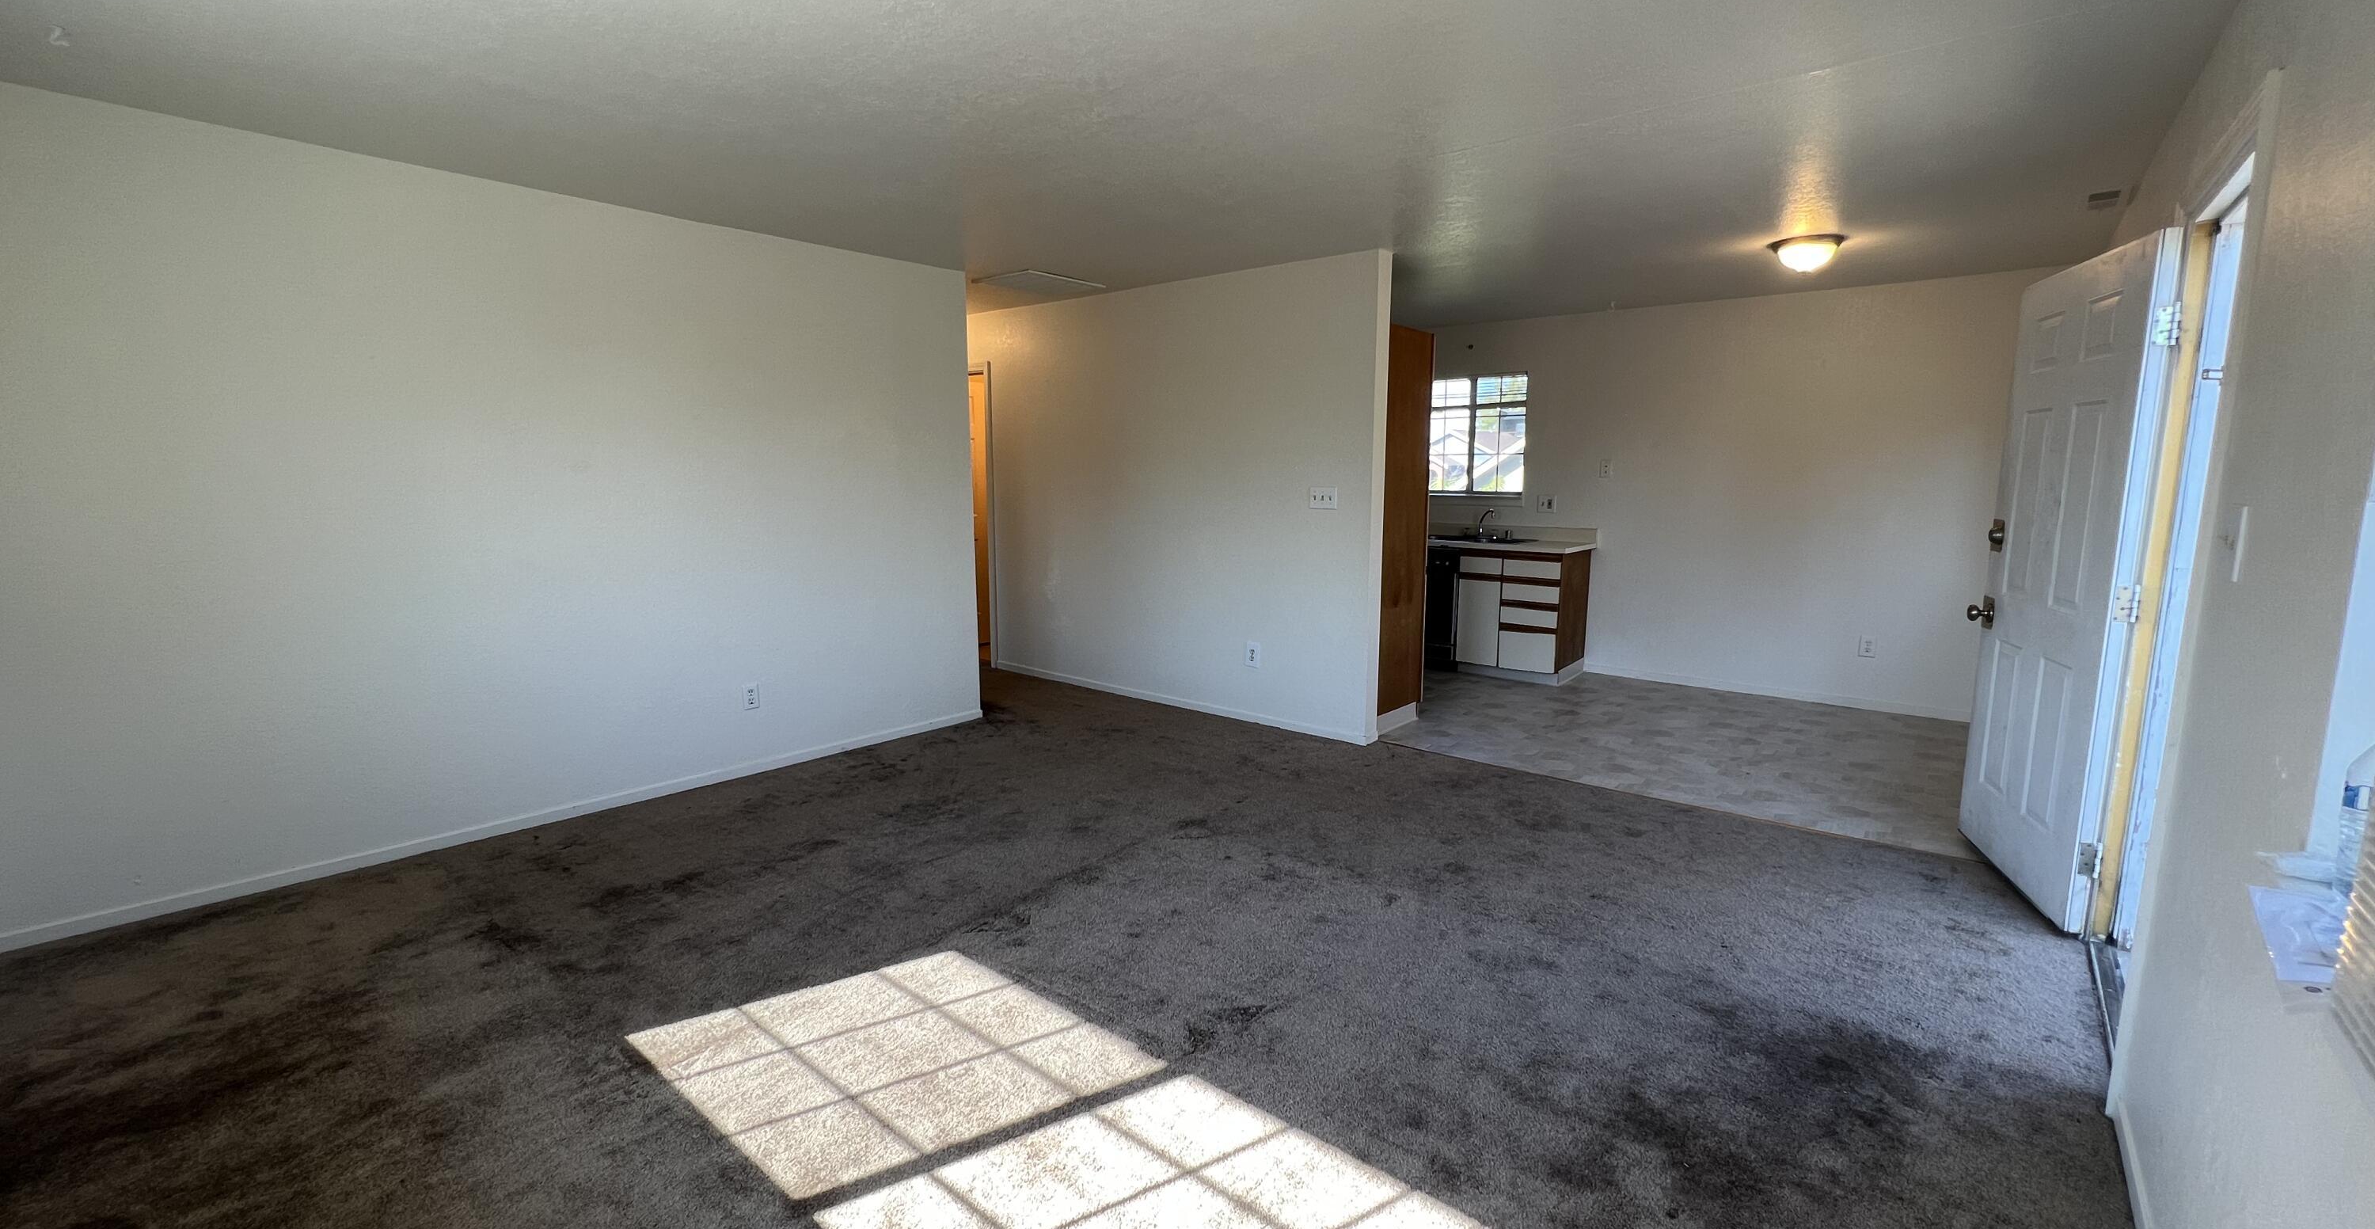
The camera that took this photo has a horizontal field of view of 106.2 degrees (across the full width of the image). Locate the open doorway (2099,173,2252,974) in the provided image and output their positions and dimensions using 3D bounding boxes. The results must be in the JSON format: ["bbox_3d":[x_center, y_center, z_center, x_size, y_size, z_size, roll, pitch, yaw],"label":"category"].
[{"bbox_3d":[2.388,0.022,2.133,0.140,2.040,0.960,7,11,41],"label":"open doorway"}]

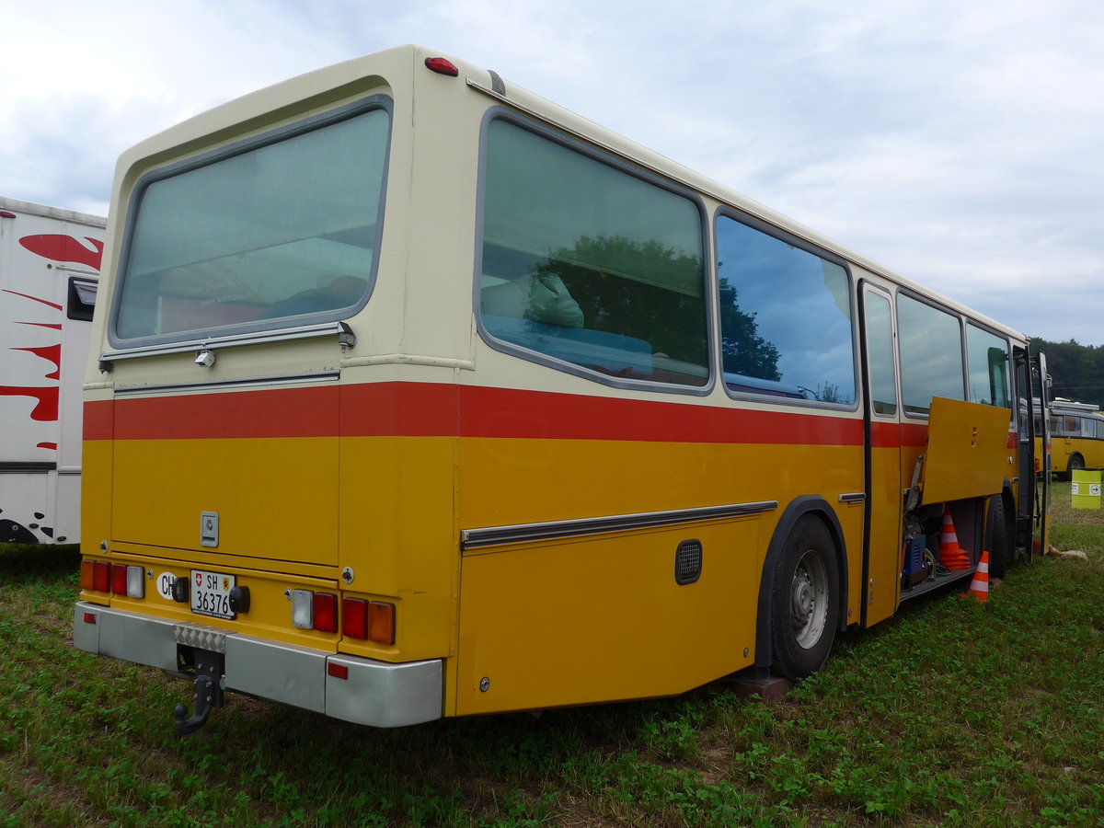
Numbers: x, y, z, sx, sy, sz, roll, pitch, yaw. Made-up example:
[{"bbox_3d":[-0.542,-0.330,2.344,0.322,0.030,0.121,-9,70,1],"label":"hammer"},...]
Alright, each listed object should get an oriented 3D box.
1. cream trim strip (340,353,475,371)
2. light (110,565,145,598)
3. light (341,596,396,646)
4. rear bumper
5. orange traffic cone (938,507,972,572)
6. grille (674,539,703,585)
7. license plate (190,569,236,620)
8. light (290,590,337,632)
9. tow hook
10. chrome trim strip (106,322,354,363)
[{"bbox_3d":[-0.521,-0.178,3.281,0.360,0.038,0.330,-2,-3,38],"label":"cream trim strip"},{"bbox_3d":[-1.865,0.737,4.090,0.259,0.132,0.028,-2,-3,38],"label":"light"},{"bbox_3d":[-0.609,0.694,3.115,0.243,0.132,0.028,-2,-3,38],"label":"light"},{"bbox_3d":[-1.321,0.965,3.748,2.210,0.204,0.220,-2,-3,38],"label":"rear bumper"},{"bbox_3d":[3.846,1.186,8.930,0.285,0.630,0.285,1,-3,-22],"label":"orange traffic cone"},{"bbox_3d":[0.662,0.718,4.479,0.020,0.215,0.265,-2,-3,38],"label":"grille"},{"bbox_3d":[-1.352,0.719,3.686,0.312,0.172,0.020,-2,-3,38],"label":"license plate"},{"bbox_3d":[-0.839,0.702,3.294,0.235,0.132,0.028,-2,-3,38],"label":"light"},{"bbox_3d":[-1.415,1.103,3.661,0.180,0.305,0.190,-2,-3,38],"label":"tow hook"},{"bbox_3d":[-1.387,-0.273,3.742,1.690,0.041,0.060,-2,-3,38],"label":"chrome trim strip"}]

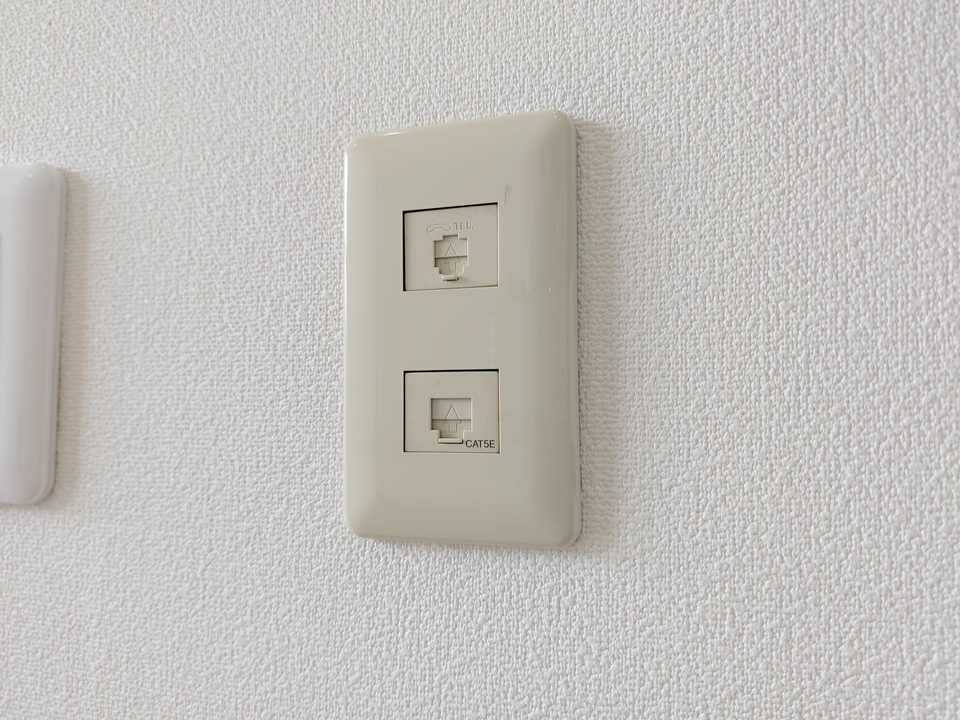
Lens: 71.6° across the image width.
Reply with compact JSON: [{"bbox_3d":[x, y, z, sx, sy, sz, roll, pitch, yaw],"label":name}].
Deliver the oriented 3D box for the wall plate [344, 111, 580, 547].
[{"bbox_3d":[-0.008,-0.009,0.188,0.070,0.120,0.009,-1,-3,17],"label":"wall plate"}]

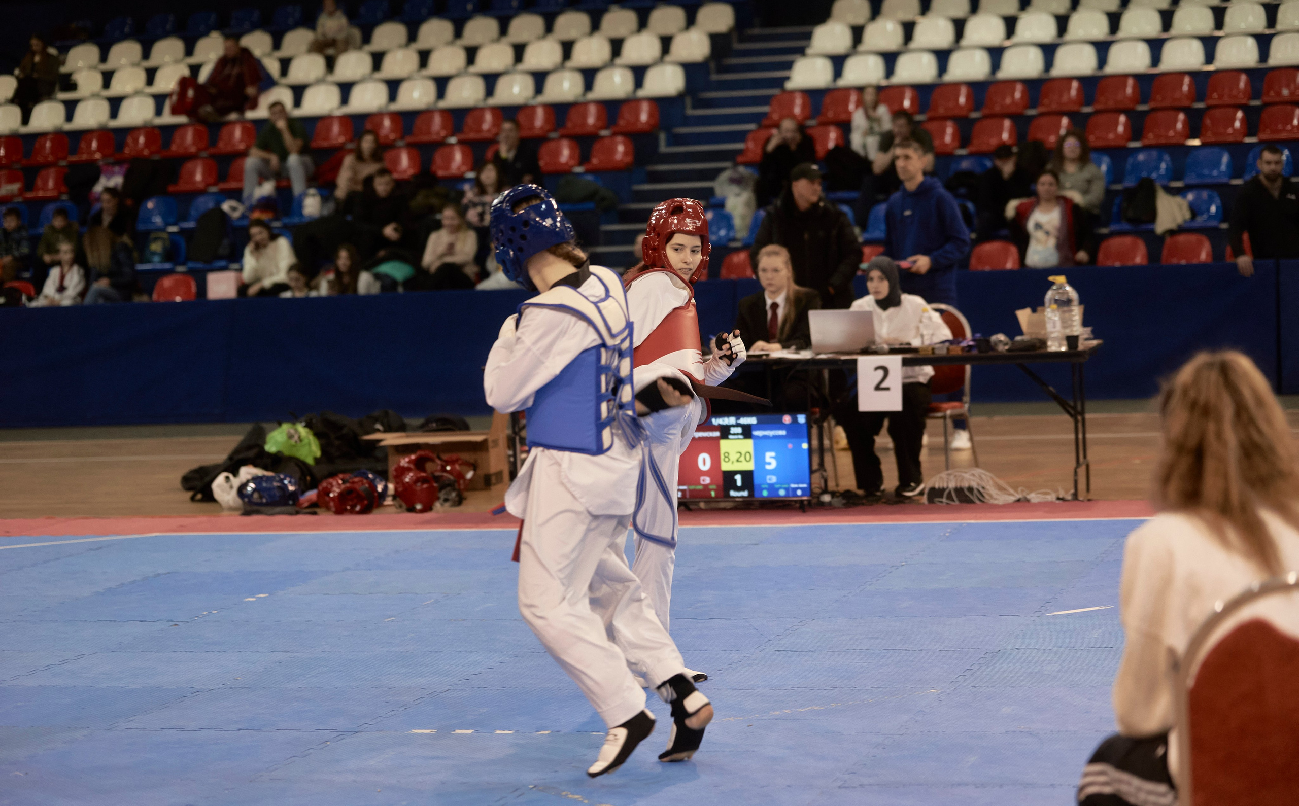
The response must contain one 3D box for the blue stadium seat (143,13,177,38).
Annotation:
[{"bbox_3d":[-5.016,-3.826,33.198,0.390,0.302,0.365,-1,4,16],"label":"blue stadium seat"}]

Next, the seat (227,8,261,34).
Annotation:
[{"bbox_3d":[-4.018,-3.705,31.586,0.360,0.287,0.330,-2,4,16],"label":"seat"}]

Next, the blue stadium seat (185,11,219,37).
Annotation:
[{"bbox_3d":[-4.440,-3.690,31.706,0.360,0.287,0.330,-2,4,16],"label":"blue stadium seat"}]

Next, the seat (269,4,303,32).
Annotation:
[{"bbox_3d":[-3.692,-3.875,32.818,0.390,0.302,0.365,-1,4,16],"label":"seat"}]

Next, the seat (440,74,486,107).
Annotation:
[{"bbox_3d":[-1.732,-2.905,30.218,0.400,0.310,0.350,-2,4,15],"label":"seat"}]

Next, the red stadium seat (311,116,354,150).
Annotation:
[{"bbox_3d":[-2.872,-2.411,29.057,0.400,0.300,0.380,-2,4,15],"label":"red stadium seat"}]

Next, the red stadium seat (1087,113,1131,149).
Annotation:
[{"bbox_3d":[3.838,-2.282,27.257,0.395,0.310,0.380,-1,3,15],"label":"red stadium seat"}]

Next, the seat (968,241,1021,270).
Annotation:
[{"bbox_3d":[2.607,-1.066,24.682,0.395,0.310,0.380,-1,3,15],"label":"seat"}]

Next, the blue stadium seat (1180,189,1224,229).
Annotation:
[{"bbox_3d":[4.365,-1.544,25.809,0.390,0.310,0.370,-1,4,16],"label":"blue stadium seat"}]

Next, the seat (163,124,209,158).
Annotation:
[{"bbox_3d":[-4.277,-2.419,29.984,0.400,0.310,0.350,-2,4,15],"label":"seat"}]

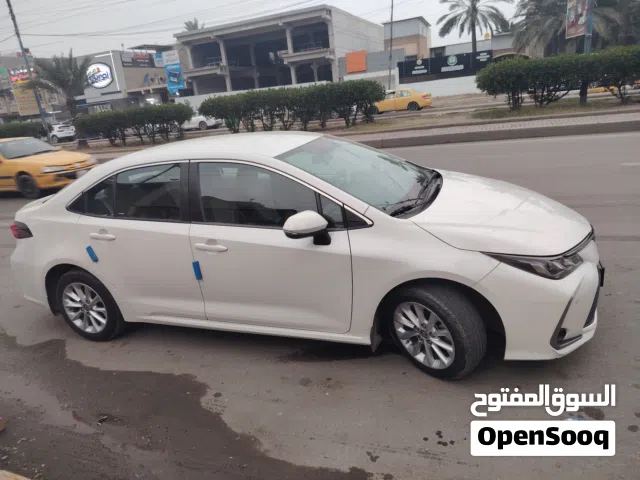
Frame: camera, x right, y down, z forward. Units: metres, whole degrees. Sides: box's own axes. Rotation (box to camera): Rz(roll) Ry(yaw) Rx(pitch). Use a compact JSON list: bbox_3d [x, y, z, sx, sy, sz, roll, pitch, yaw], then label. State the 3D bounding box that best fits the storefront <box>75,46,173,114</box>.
[{"bbox_3d":[-20.820,-18.043,53.713,13.500,8.800,6.500,0,19,21],"label":"storefront"}]

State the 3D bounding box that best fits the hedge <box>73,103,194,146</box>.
[{"bbox_3d":[-10.156,-6.110,23.984,7.900,1.780,1.400,0,19,21],"label":"hedge"}]

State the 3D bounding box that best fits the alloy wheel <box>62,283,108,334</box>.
[{"bbox_3d":[-1.865,0.522,3.661,0.440,0.440,0.190,0,20,22],"label":"alloy wheel"}]

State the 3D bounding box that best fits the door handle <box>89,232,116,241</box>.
[{"bbox_3d":[-1.562,-0.025,3.197,0.245,0.045,0.055,5,21,20],"label":"door handle"}]

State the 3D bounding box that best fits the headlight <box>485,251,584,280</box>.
[{"bbox_3d":[1.186,0.113,2.452,0.540,0.190,0.320,0,20,22],"label":"headlight"}]

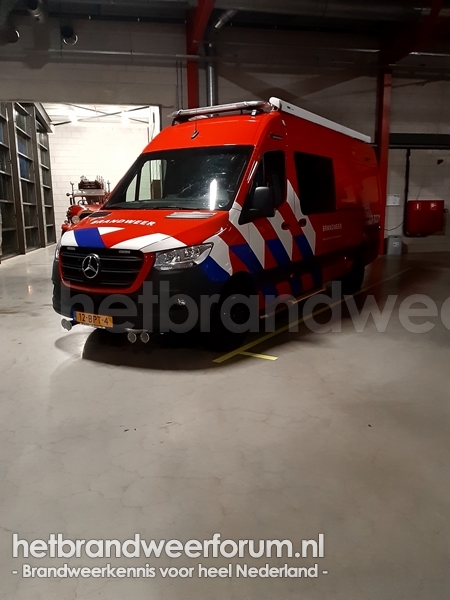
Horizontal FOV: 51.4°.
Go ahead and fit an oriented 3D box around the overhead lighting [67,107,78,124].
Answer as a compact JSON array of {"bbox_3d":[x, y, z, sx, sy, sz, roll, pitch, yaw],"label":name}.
[{"bbox_3d":[-6.166,-7.463,18.961,0.250,0.180,2.300,-3,11,-12],"label":"overhead lighting"}]

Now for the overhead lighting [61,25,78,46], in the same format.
[{"bbox_3d":[-3.800,-6.464,11.436,0.370,0.380,0.480,-3,11,-11],"label":"overhead lighting"}]

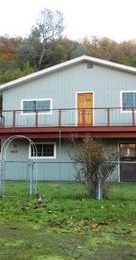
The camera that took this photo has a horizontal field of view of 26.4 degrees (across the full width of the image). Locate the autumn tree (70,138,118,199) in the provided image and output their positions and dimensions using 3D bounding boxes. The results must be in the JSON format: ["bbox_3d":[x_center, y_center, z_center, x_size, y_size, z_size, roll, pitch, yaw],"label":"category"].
[{"bbox_3d":[0.907,1.324,10.322,1.720,2.200,1.600,-1,-5,9],"label":"autumn tree"}]

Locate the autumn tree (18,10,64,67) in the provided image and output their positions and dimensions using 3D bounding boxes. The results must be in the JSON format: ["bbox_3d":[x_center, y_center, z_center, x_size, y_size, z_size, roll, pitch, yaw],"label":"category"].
[{"bbox_3d":[-4.722,-16.181,51.692,7.584,11.420,6.800,-1,-5,9],"label":"autumn tree"}]

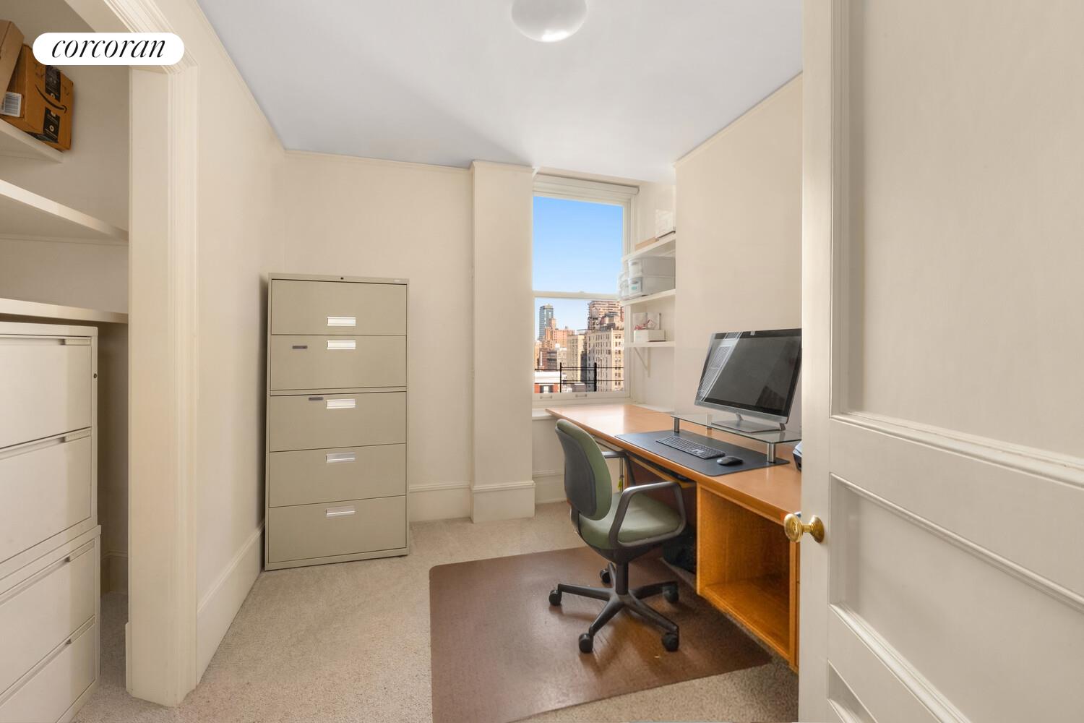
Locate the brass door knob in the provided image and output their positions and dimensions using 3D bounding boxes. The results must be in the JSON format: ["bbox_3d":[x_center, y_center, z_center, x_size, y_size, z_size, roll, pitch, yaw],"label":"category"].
[{"bbox_3d":[0.526,0.332,0.842,0.057,0.056,0.056,0,1,4],"label":"brass door knob"}]

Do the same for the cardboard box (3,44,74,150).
[{"bbox_3d":[-2.450,-1.210,1.945,0.285,0.345,0.280,0,1,-17],"label":"cardboard box"}]

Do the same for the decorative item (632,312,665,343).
[{"bbox_3d":[0.888,-0.281,3.490,0.150,0.240,0.240,0,1,-17],"label":"decorative item"}]

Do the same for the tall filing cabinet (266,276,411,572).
[{"bbox_3d":[-1.258,0.340,2.726,0.770,1.695,0.475,0,1,-16],"label":"tall filing cabinet"}]

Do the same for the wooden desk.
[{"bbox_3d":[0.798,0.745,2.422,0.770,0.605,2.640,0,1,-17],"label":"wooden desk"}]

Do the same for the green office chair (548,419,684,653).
[{"bbox_3d":[0.353,0.728,1.987,0.660,0.935,0.620,0,1,-17],"label":"green office chair"}]

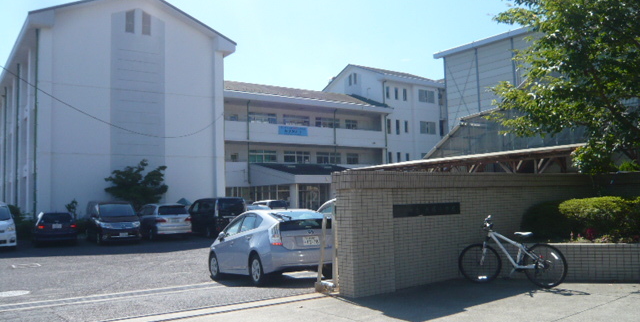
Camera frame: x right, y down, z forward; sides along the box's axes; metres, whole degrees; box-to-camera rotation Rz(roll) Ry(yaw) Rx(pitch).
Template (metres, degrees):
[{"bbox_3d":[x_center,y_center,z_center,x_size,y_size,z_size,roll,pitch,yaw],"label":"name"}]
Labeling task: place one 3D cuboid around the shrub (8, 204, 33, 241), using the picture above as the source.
[{"bbox_3d":[-15.407,3.184,26.560,1.600,1.850,1.500,1,-4,-32],"label":"shrub"}]

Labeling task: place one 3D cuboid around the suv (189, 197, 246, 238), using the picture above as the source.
[{"bbox_3d":[-5.600,2.980,27.800,1.710,1.860,4.600,1,-4,-32],"label":"suv"}]

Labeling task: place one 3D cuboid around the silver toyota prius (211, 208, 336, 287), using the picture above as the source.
[{"bbox_3d":[-1.130,1.850,11.500,1.745,1.490,4.470,0,-7,-29],"label":"silver toyota prius"}]

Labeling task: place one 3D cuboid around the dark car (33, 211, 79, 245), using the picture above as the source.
[{"bbox_3d":[-12.500,3.170,24.400,1.700,1.430,4.450,1,-4,-32],"label":"dark car"}]

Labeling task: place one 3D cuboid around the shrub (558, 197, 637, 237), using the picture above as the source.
[{"bbox_3d":[5.029,0.986,9.324,1.500,0.780,1.100,0,-4,-17],"label":"shrub"}]

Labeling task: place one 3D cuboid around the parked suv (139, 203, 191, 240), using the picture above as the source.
[{"bbox_3d":[-7.920,3.050,26.250,1.760,1.620,4.650,1,-4,-32],"label":"parked suv"}]

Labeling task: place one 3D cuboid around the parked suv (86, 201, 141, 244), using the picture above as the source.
[{"bbox_3d":[-9.850,2.890,24.550,1.830,1.840,4.850,1,-4,-32],"label":"parked suv"}]

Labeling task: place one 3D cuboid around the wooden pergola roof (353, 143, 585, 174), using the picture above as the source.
[{"bbox_3d":[4.350,0.174,15.700,2.300,0.500,9.600,1,-4,-32],"label":"wooden pergola roof"}]

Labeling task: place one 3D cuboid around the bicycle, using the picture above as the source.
[{"bbox_3d":[2.925,1.402,8.034,1.720,1.050,0.560,-5,-5,41],"label":"bicycle"}]

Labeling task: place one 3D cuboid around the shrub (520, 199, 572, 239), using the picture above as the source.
[{"bbox_3d":[4.183,1.042,9.523,1.100,0.740,1.000,0,-4,-17],"label":"shrub"}]

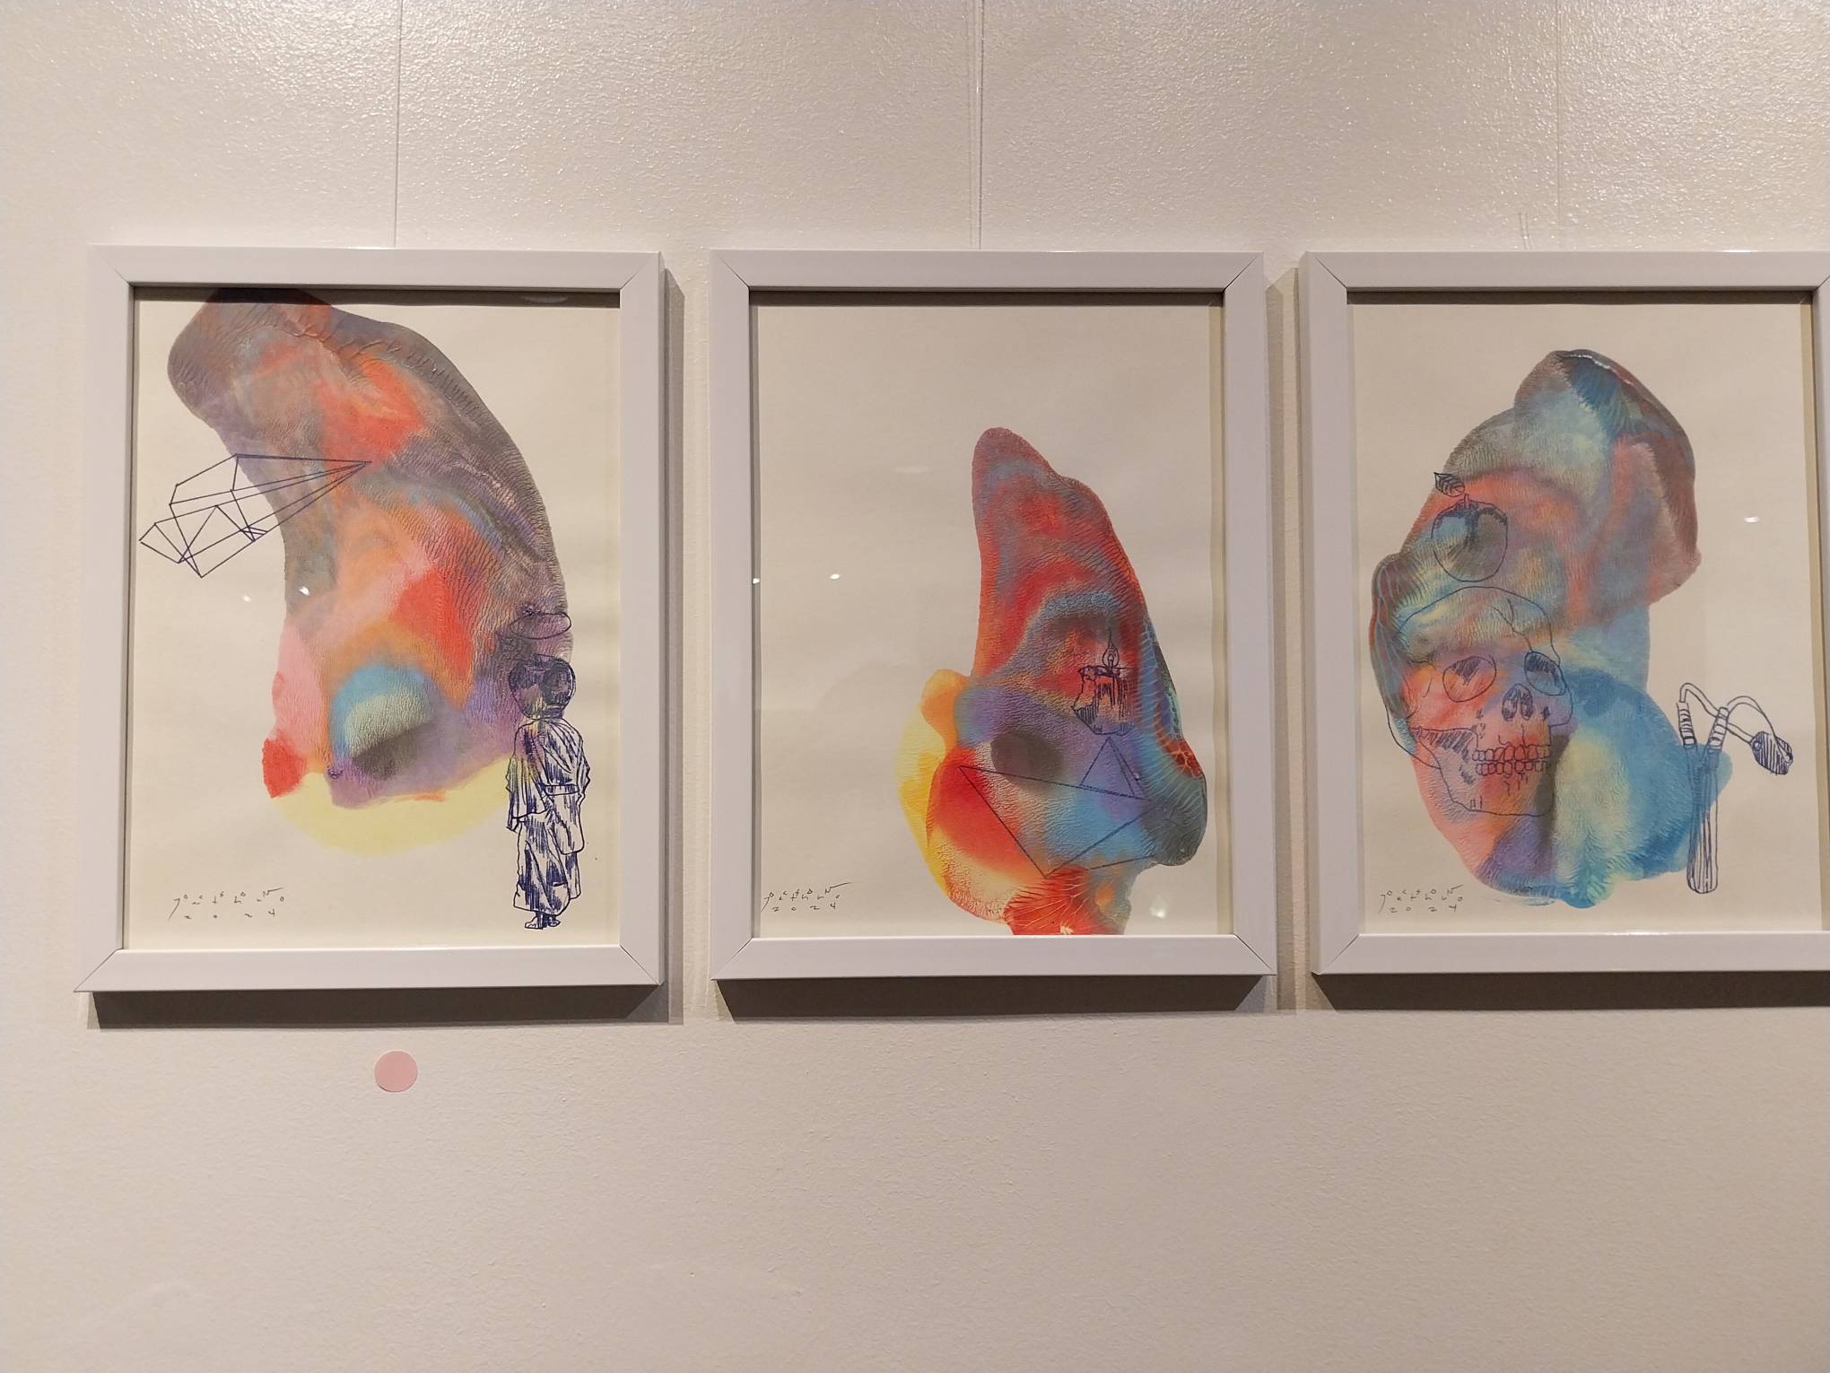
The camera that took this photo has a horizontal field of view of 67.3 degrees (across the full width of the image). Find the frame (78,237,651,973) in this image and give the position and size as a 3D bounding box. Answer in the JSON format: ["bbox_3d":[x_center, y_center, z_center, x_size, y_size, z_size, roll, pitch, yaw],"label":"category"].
[{"bbox_3d":[-0.317,-0.041,0.812,0.333,0.433,0.021,0,-2,-2],"label":"frame"}]

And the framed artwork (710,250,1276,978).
[{"bbox_3d":[0.046,-0.044,0.826,0.333,0.433,0.021,0,-2,-2],"label":"framed artwork"}]

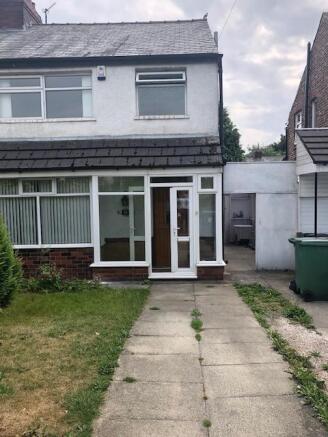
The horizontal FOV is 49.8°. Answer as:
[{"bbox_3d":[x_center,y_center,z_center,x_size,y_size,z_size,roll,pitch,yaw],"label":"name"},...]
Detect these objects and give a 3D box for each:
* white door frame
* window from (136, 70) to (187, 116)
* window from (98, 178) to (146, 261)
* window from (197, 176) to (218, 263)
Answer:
[{"bbox_3d":[0.218,0.299,8.200,1.081,2.175,0.110,-1,2,2],"label":"white door frame"},{"bbox_3d":[-0.058,-3.082,8.728,1.217,1.143,0.120,-1,2,2],"label":"window"},{"bbox_3d":[-0.986,0.027,8.230,1.157,2.009,0.100,-1,2,2],"label":"window"},{"bbox_3d":[1.010,0.007,8.166,0.497,2.032,0.100,-1,2,2],"label":"window"}]

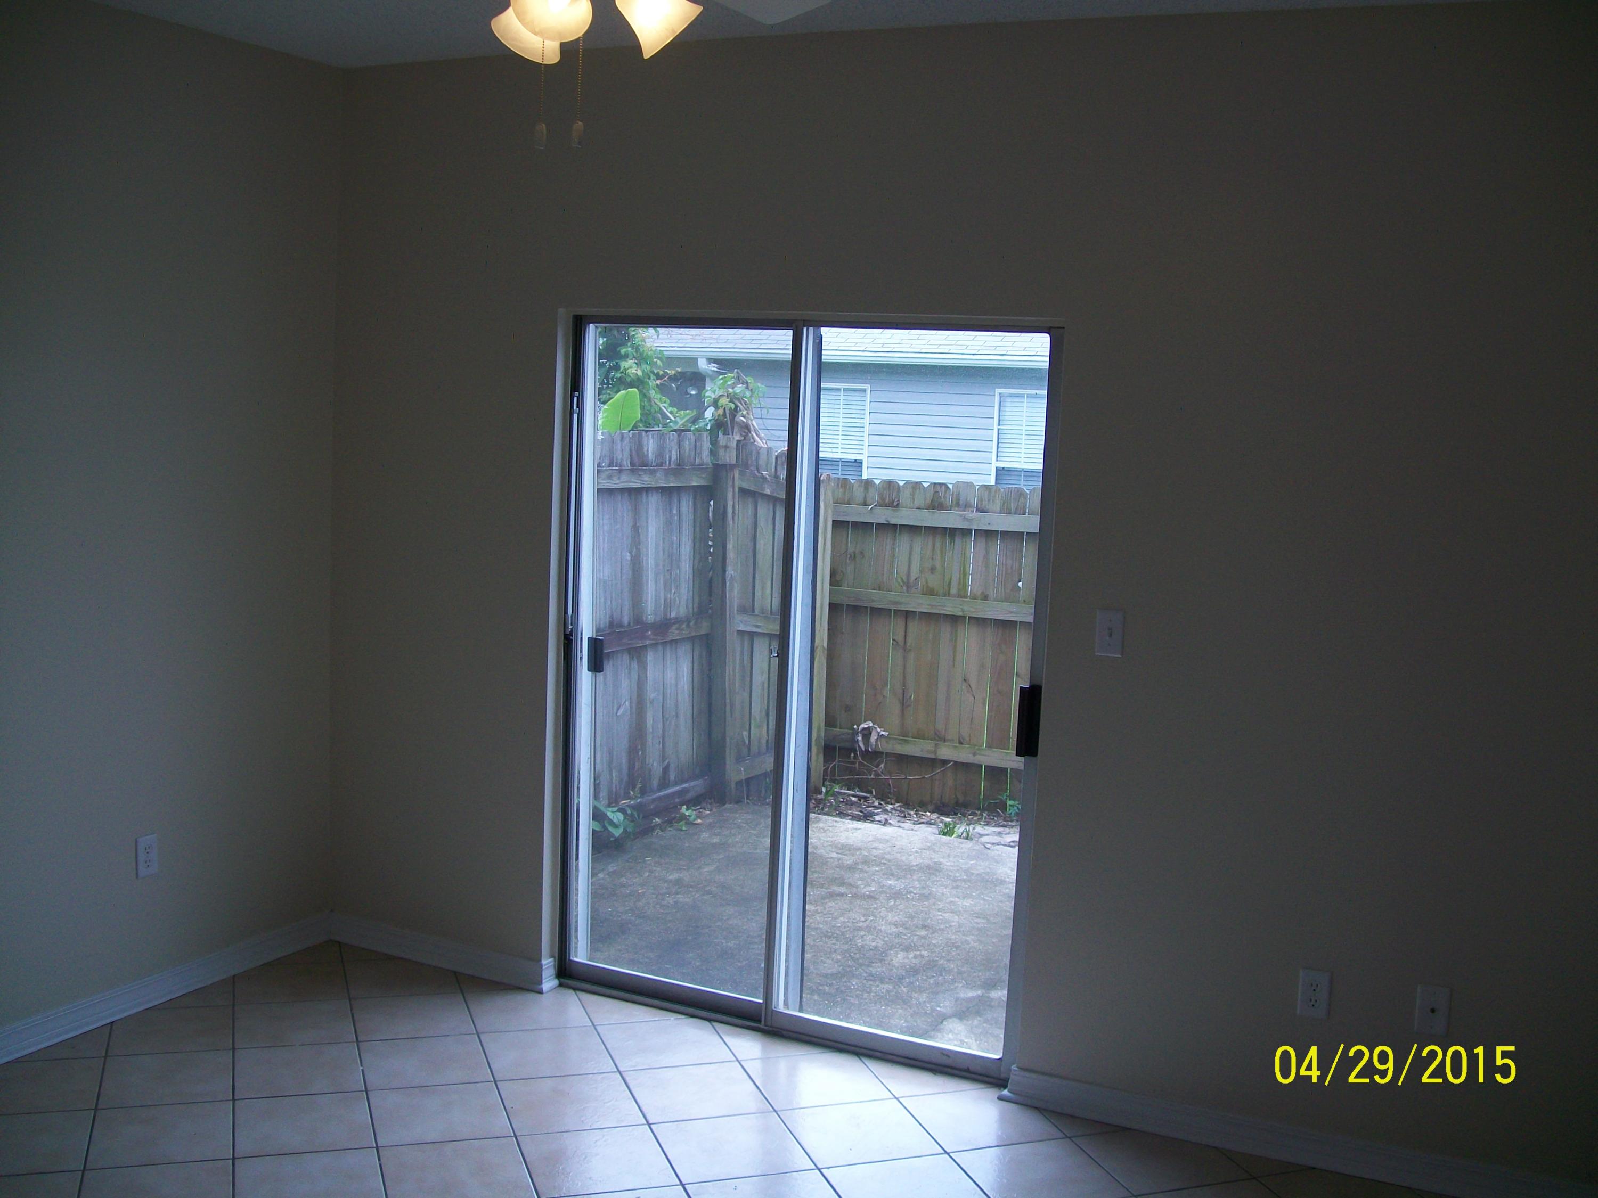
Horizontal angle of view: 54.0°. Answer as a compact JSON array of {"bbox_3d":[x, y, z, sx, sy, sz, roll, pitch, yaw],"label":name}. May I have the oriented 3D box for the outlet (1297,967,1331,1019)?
[{"bbox_3d":[1.222,0.936,3.717,0.070,0.115,0.008,5,7,26],"label":"outlet"}]

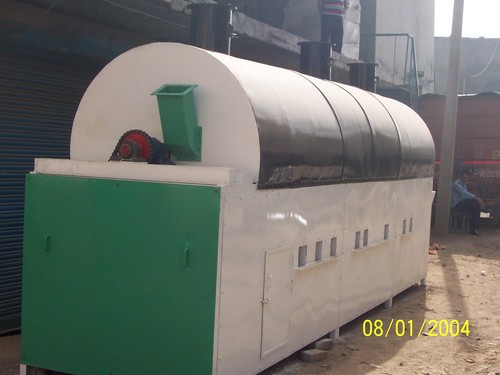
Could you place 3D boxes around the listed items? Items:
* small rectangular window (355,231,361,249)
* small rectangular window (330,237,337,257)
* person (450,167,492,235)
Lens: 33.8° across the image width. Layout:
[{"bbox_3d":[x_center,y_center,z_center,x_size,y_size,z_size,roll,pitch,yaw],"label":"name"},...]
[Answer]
[{"bbox_3d":[0.947,0.468,7.239,0.030,0.152,0.147,4,3,24],"label":"small rectangular window"},{"bbox_3d":[0.670,0.482,6.632,0.030,0.152,0.147,4,3,24],"label":"small rectangular window"},{"bbox_3d":[4.379,0.303,16.300,0.850,1.280,0.500,3,3,15],"label":"person"}]

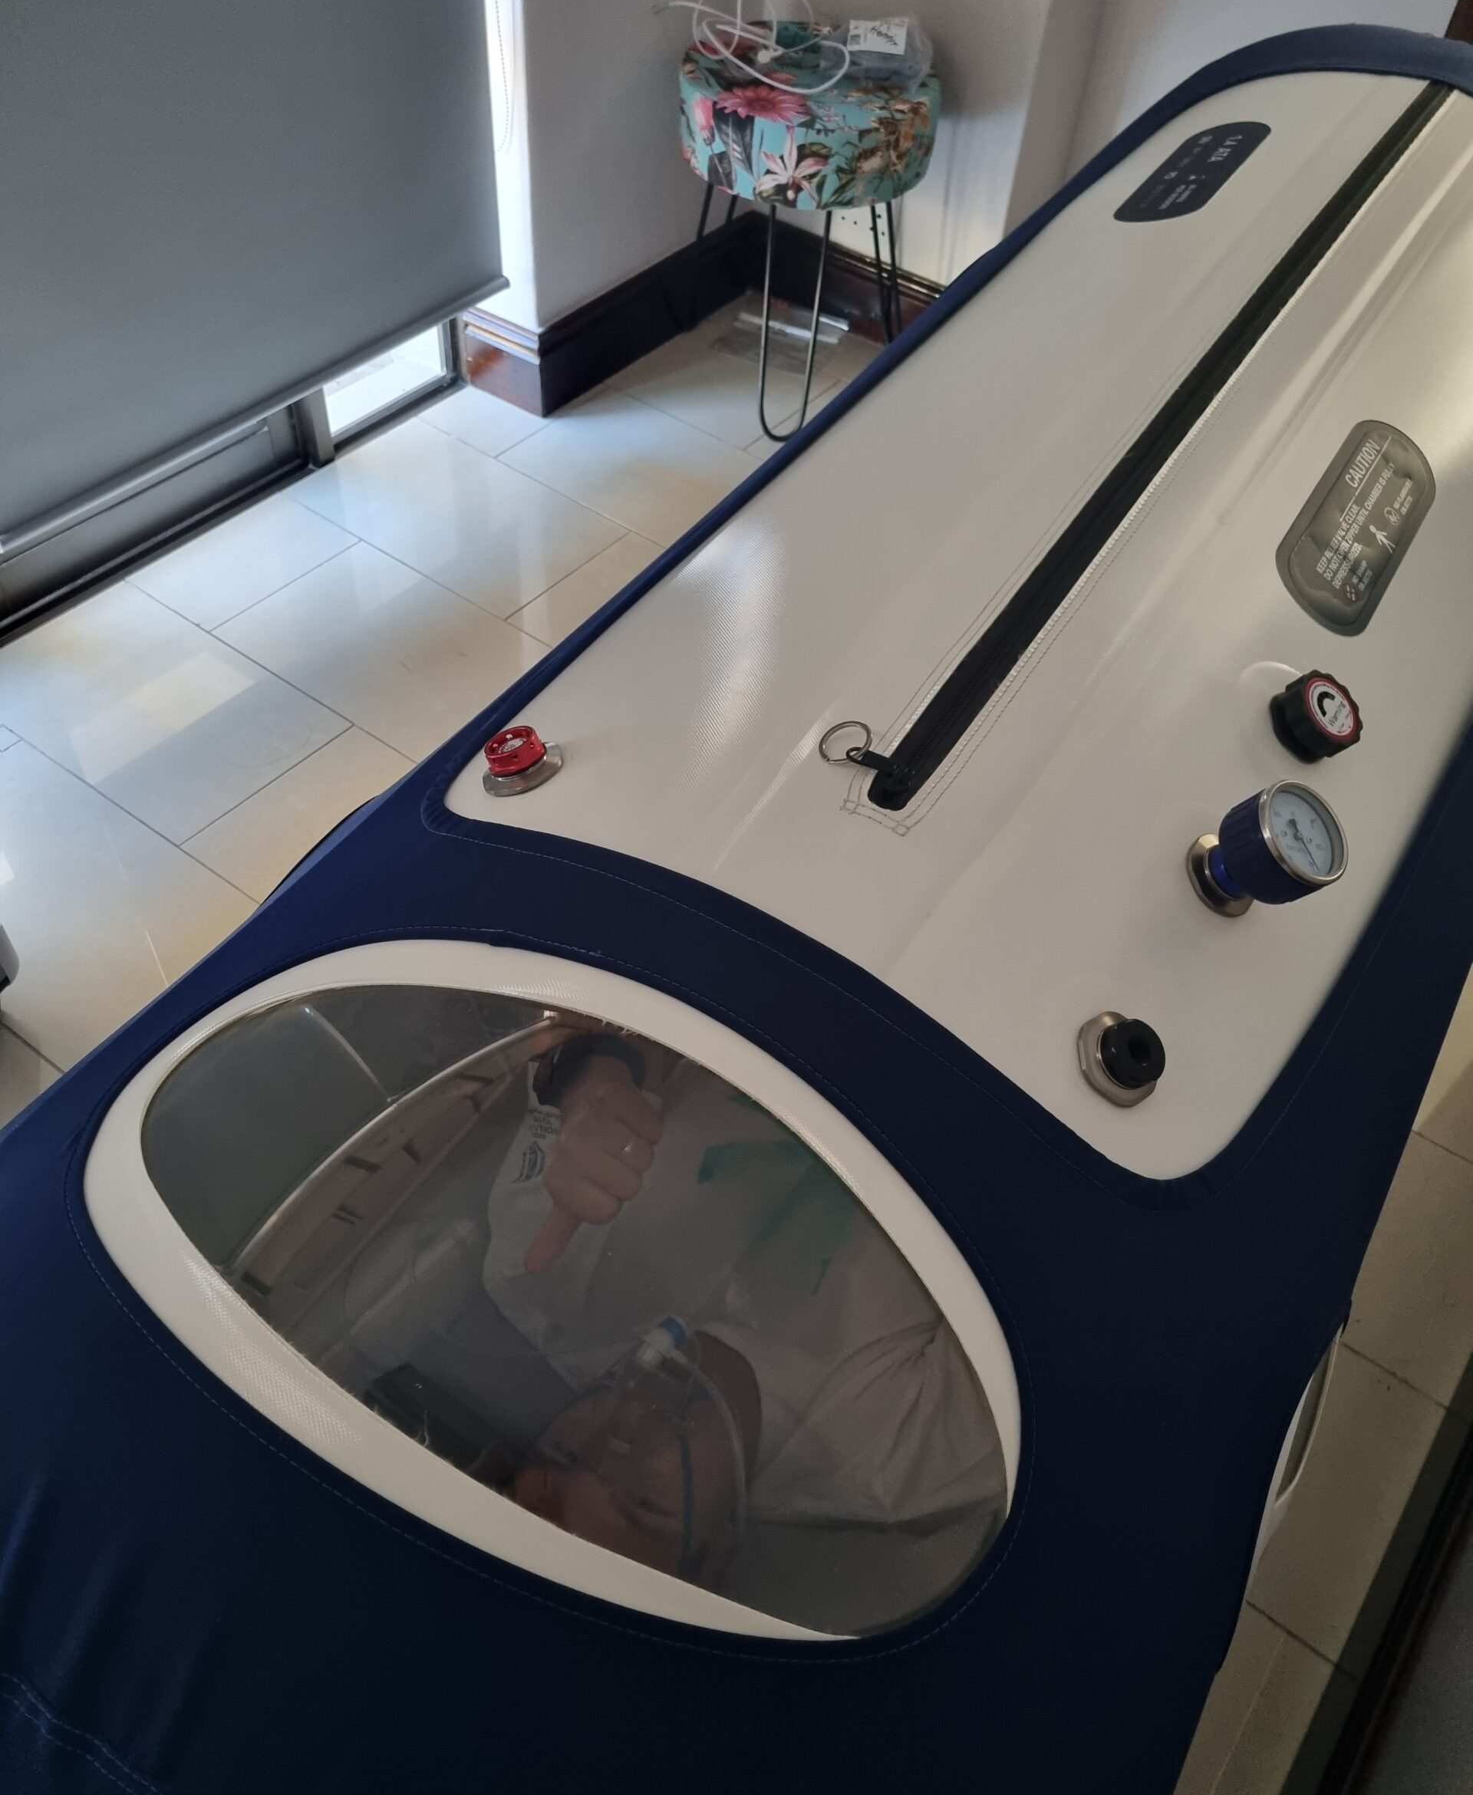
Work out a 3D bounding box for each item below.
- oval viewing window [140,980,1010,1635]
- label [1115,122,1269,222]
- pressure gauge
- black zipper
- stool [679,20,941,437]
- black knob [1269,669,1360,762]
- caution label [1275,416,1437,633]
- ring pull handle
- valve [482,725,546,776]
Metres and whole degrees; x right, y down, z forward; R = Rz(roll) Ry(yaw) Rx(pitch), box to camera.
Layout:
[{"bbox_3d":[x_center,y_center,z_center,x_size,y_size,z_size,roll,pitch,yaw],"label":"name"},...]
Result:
[{"bbox_3d":[-0.085,0.166,0.680,0.469,0.073,0.214,29,52,15],"label":"oval viewing window"},{"bbox_3d":[0.467,-0.741,1.504,0.088,0.006,0.297,12,46,32],"label":"label"},{"bbox_3d":[0.308,-0.025,0.865,0.065,0.070,0.065,46,56,-2],"label":"pressure gauge"},{"bbox_3d":[0.439,-0.476,1.239,0.035,0.012,1.356,29,53,14],"label":"black zipper"},{"bbox_3d":[0.097,-1.119,2.491,0.409,0.509,0.409,8,49,0],"label":"stool"},{"bbox_3d":[0.384,-0.119,0.977,0.055,0.029,0.055,45,54,-7],"label":"black knob"},{"bbox_3d":[0.481,-0.289,1.132,0.088,0.006,0.283,42,54,-3],"label":"caution label"},{"bbox_3d":[0.064,-0.090,0.858,0.033,0.005,0.033,2,48,-2],"label":"ring pull handle"},{"bbox_3d":[-0.134,-0.088,0.891,0.035,0.015,0.035,6,42,37],"label":"valve"}]

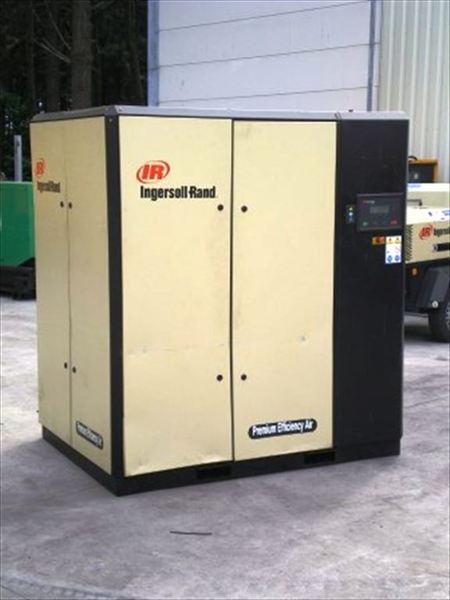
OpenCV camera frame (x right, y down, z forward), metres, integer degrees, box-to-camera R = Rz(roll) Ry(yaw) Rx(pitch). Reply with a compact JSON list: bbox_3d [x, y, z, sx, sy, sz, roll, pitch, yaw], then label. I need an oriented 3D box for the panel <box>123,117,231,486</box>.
[{"bbox_3d":[-0.217,-0.013,4.858,0.540,1.593,0.040,-4,9,-27],"label":"panel"}]

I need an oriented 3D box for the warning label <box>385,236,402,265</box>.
[{"bbox_3d":[0.839,-0.249,5.345,0.093,0.136,0.005,-4,9,-27],"label":"warning label"}]

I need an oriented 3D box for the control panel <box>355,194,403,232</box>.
[{"bbox_3d":[0.749,-0.430,5.261,0.271,0.179,0.040,-4,9,-27],"label":"control panel"}]

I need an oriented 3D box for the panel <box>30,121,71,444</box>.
[{"bbox_3d":[-0.869,-0.096,5.504,0.040,1.613,0.538,-4,9,-27],"label":"panel"}]

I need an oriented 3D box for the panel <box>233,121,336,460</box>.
[{"bbox_3d":[0.279,-0.041,5.107,0.549,1.589,0.040,-4,9,-27],"label":"panel"}]

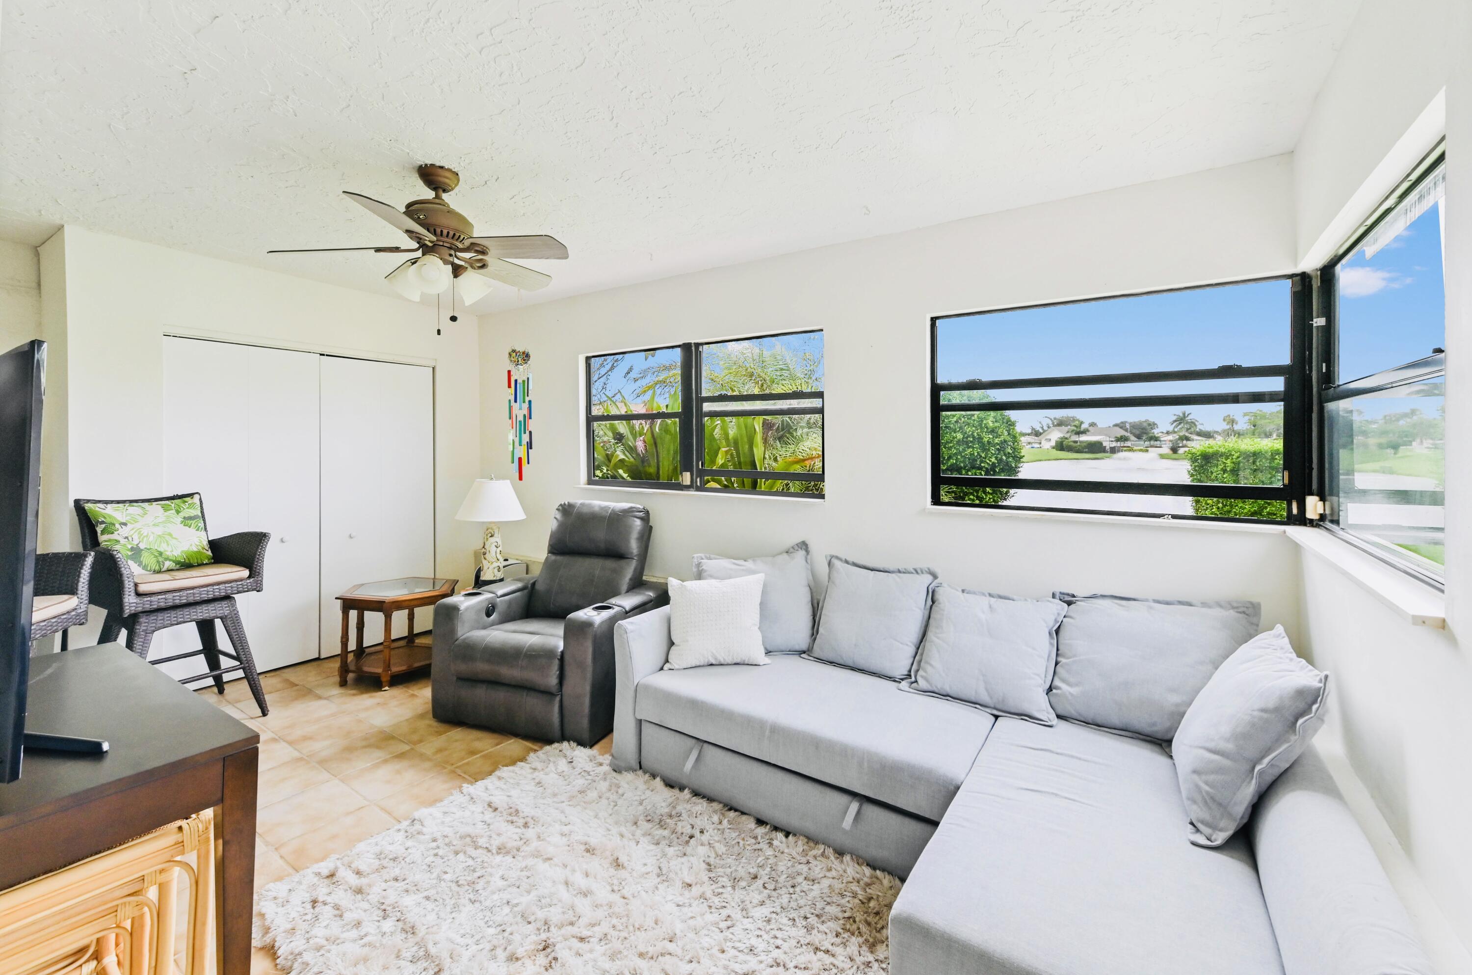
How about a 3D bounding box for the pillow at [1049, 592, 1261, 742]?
[{"bbox_3d":[1.484,0.650,2.058,0.570,0.500,0.180,4,-8,35],"label":"pillow"}]

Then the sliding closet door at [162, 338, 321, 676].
[{"bbox_3d":[-2.980,0.167,3.501,0.040,2.000,0.745,4,4,35],"label":"sliding closet door"}]

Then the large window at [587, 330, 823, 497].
[{"bbox_3d":[-0.242,-0.413,3.486,1.838,0.900,0.080,4,4,35],"label":"large window"}]

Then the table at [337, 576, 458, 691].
[{"bbox_3d":[-2.121,0.917,3.651,0.610,0.540,0.690,3,4,28],"label":"table"}]

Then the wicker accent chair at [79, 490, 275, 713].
[{"bbox_3d":[-2.926,0.643,3.023,0.620,1.130,0.600,3,4,22],"label":"wicker accent chair"}]

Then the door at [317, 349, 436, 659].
[{"bbox_3d":[-2.551,0.138,4.115,0.040,2.000,0.756,4,4,35],"label":"door"}]

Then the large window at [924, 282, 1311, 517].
[{"bbox_3d":[1.447,-0.313,2.310,1.307,0.860,0.080,4,4,35],"label":"large window"}]

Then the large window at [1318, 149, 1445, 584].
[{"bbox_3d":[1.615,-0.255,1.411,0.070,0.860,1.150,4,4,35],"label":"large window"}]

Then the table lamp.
[{"bbox_3d":[-1.610,0.293,3.777,0.460,0.690,0.460,4,4,35],"label":"table lamp"}]

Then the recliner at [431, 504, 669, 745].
[{"bbox_3d":[-1.014,0.683,3.330,0.920,1.090,0.920,2,4,18],"label":"recliner"}]

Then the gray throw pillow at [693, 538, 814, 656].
[{"bbox_3d":[0.089,0.553,2.858,0.540,0.520,0.180,2,-4,10],"label":"gray throw pillow"}]

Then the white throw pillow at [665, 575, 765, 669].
[{"bbox_3d":[-0.090,0.618,2.730,0.460,0.440,0.150,0,-11,-11],"label":"white throw pillow"}]

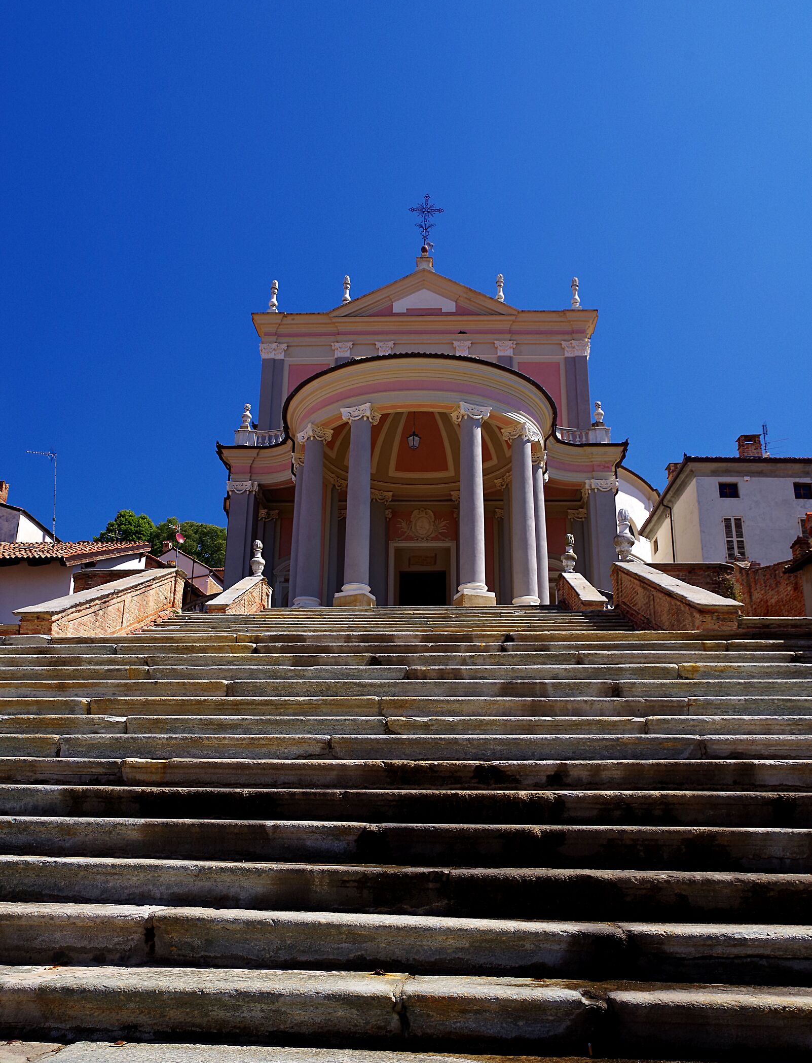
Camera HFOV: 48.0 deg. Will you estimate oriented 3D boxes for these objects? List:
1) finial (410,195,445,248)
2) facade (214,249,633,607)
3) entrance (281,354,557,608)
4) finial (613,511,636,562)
[{"bbox_3d":[0.880,-13.417,39.475,1.487,2.746,0.250,0,-17,2],"label":"finial"},{"bbox_3d":[0.570,-4.885,32.004,14.369,17.902,11.000,0,-17,2],"label":"facade"},{"bbox_3d":[0.343,-0.318,28.283,8.963,6.964,6.800,0,-17,2],"label":"entrance"},{"bbox_3d":[4.042,0.075,16.909,0.384,1.032,0.384,0,-17,2],"label":"finial"}]

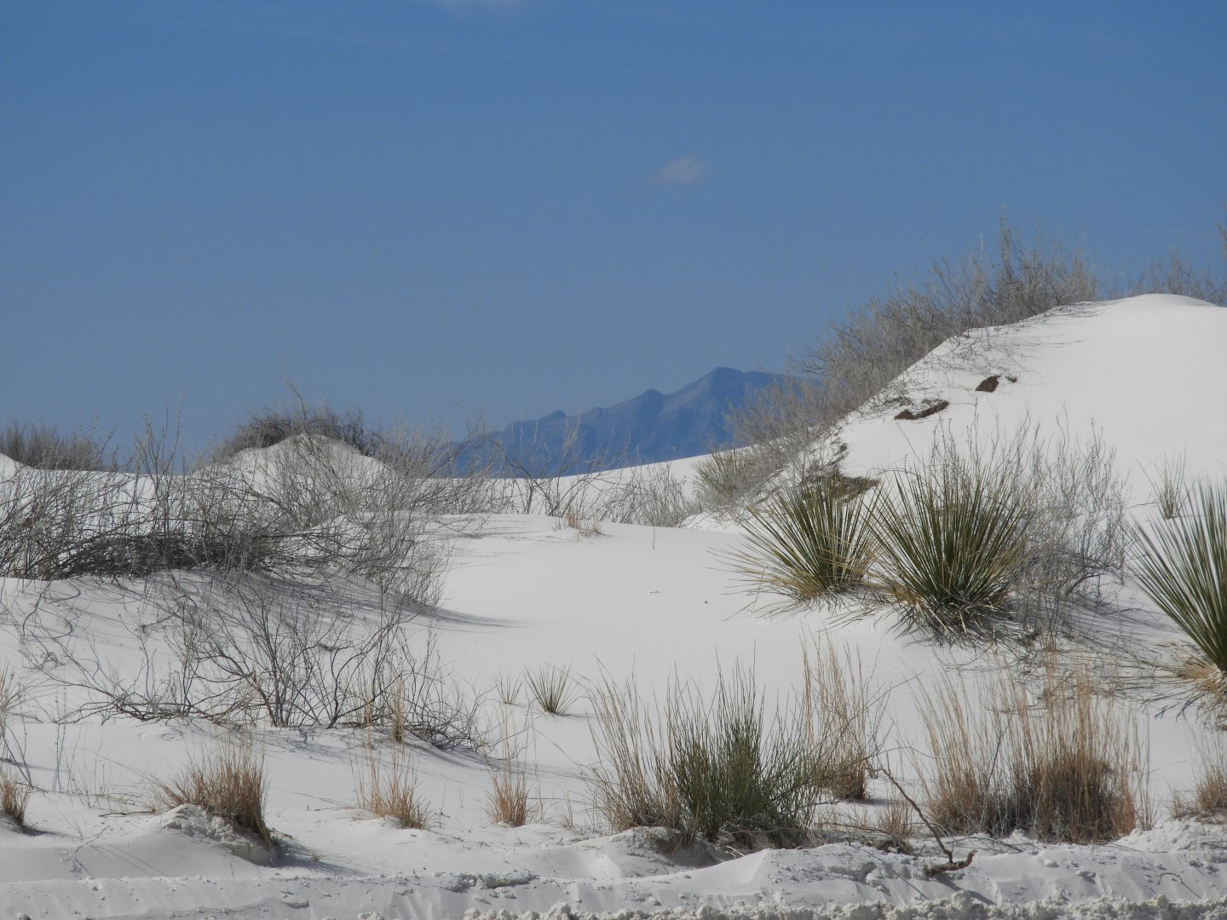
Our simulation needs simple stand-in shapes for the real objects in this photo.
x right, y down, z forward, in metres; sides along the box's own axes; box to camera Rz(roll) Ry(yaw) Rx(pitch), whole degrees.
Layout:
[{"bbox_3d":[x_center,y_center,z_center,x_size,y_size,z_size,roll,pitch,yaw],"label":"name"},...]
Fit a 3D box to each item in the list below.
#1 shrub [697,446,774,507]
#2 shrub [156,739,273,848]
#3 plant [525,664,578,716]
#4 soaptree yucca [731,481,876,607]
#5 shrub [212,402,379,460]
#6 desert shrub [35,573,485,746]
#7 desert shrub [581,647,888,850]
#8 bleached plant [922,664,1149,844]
[{"bbox_3d":[1.178,0.172,62.000,0.749,0.578,0.750,0,0,0],"label":"shrub"},{"bbox_3d":[-1.721,1.434,27.500,0.502,0.469,0.450,0,0,0],"label":"shrub"},{"bbox_3d":[-0.342,1.262,35.000,0.273,0.270,0.279,0,0,0],"label":"plant"},{"bbox_3d":[1.286,0.552,43.000,0.969,0.865,0.950,0,0,0],"label":"soaptree yucca"},{"bbox_3d":[-4.233,-0.383,85.000,2.178,0.756,1.600,0,0,0],"label":"shrub"},{"bbox_3d":[-1.885,1.065,34.000,2.348,0.892,1.500,0,0,0],"label":"desert shrub"},{"bbox_3d":[0.532,1.275,28.000,1.253,0.845,0.900,0,0,0],"label":"desert shrub"},{"bbox_3d":[1.847,1.285,28.000,0.977,0.775,0.650,0,0,0],"label":"bleached plant"}]

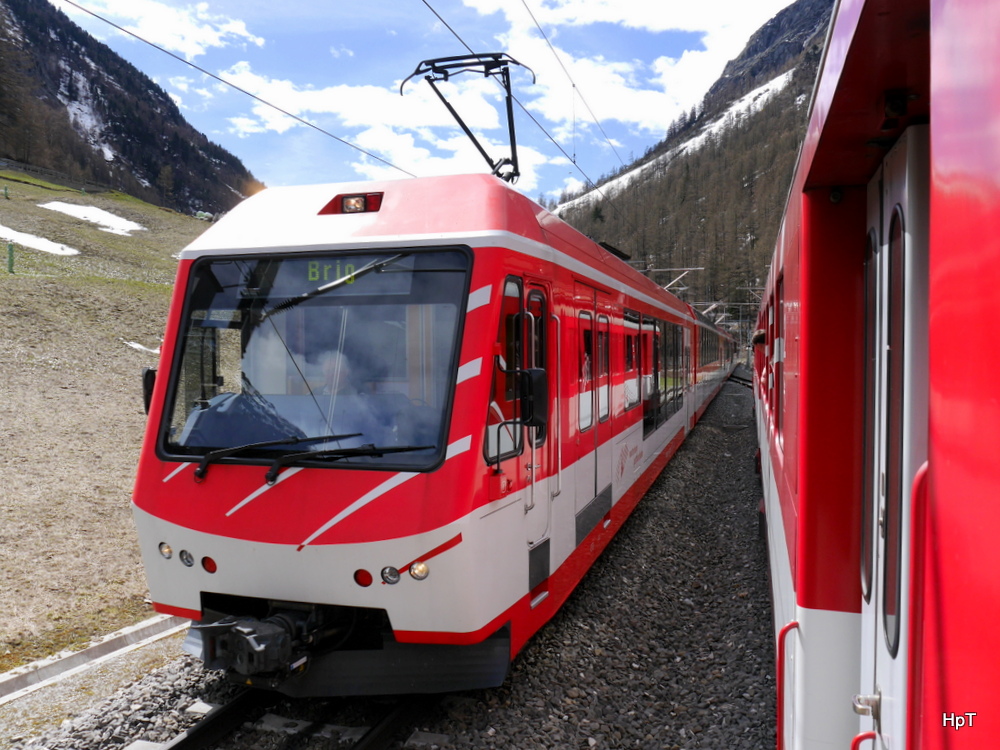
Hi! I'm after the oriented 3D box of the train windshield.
[{"bbox_3d":[-1.191,-0.133,5.000,1.950,1.370,0.150,0,-18,18],"label":"train windshield"}]

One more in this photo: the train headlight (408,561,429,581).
[{"bbox_3d":[-0.449,1.098,4.543,0.108,0.108,0.060,0,2,12],"label":"train headlight"}]

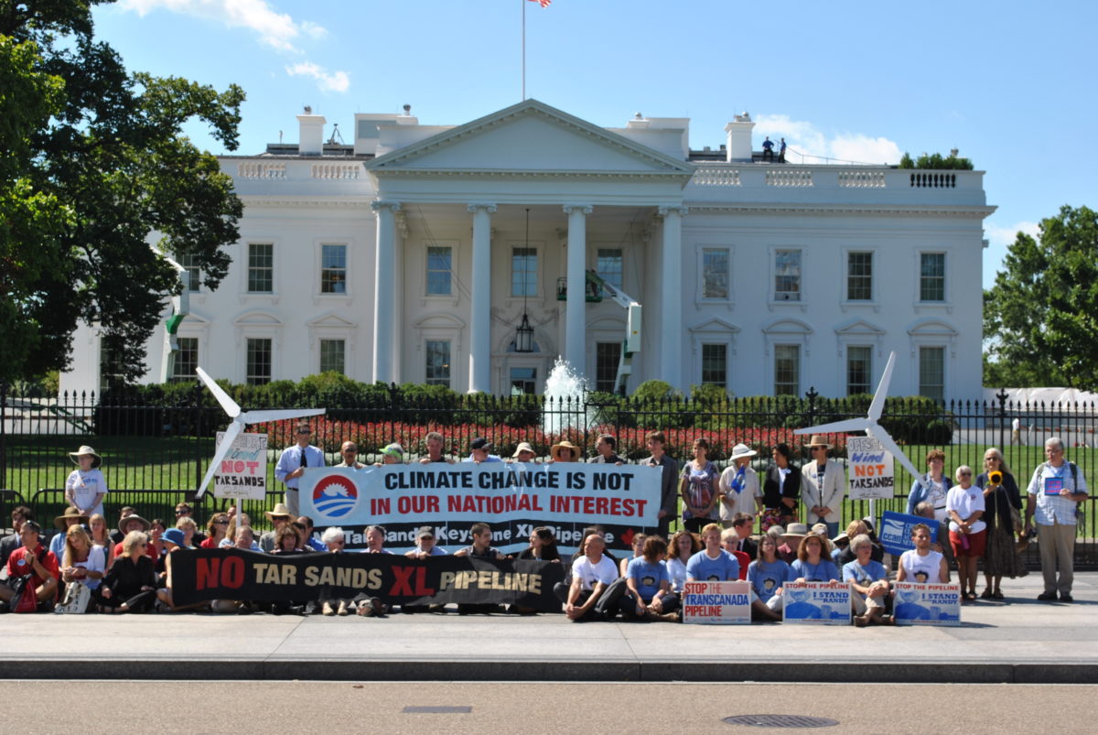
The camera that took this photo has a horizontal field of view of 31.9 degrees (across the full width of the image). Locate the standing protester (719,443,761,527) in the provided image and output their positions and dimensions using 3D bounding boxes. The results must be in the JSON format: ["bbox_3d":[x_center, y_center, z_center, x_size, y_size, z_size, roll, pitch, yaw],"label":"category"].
[{"bbox_3d":[2.249,1.744,22.638,0.490,1.690,0.380,1,-3,-5],"label":"standing protester"}]

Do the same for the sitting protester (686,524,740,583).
[{"bbox_3d":[1.653,2.032,19.250,0.620,0.933,0.750,1,-2,-1],"label":"sitting protester"}]

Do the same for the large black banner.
[{"bbox_3d":[-1.823,2.136,19.400,3.986,0.637,0.150,1,-2,0],"label":"large black banner"}]

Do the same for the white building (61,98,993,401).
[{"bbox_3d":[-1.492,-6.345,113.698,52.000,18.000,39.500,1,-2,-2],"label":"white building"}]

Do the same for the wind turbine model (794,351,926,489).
[{"bbox_3d":[3.369,0.574,20.800,1.425,1.484,0.250,1,-3,-2],"label":"wind turbine model"}]

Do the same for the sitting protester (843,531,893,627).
[{"bbox_3d":[2.930,1.947,17.678,0.520,0.829,0.850,1,-3,-5],"label":"sitting protester"}]

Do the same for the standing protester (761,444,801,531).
[{"bbox_3d":[2.656,1.695,22.045,0.480,1.648,0.360,1,-3,-3],"label":"standing protester"}]

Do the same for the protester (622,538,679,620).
[{"bbox_3d":[1.000,2.085,19.200,0.630,0.819,0.720,1,-2,-3],"label":"protester"}]

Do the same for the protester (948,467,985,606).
[{"bbox_3d":[4.538,1.802,20.939,0.430,1.461,0.330,1,-3,-3],"label":"protester"}]

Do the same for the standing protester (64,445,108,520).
[{"bbox_3d":[-5.354,1.712,22.336,0.470,1.609,0.360,0,-3,5],"label":"standing protester"}]

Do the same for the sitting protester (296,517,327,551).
[{"bbox_3d":[-2.507,1.959,19.727,0.580,0.844,0.780,0,-3,14],"label":"sitting protester"}]

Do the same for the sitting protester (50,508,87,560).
[{"bbox_3d":[-5.219,2.020,21.000,0.540,0.993,0.720,1,-2,-6],"label":"sitting protester"}]

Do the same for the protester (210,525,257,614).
[{"bbox_3d":[-3.214,2.051,19.769,0.550,0.843,0.720,0,-3,1],"label":"protester"}]

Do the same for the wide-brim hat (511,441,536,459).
[{"bbox_3d":[-0.294,0.966,22.500,0.295,0.170,0.320,1,-2,-3],"label":"wide-brim hat"}]

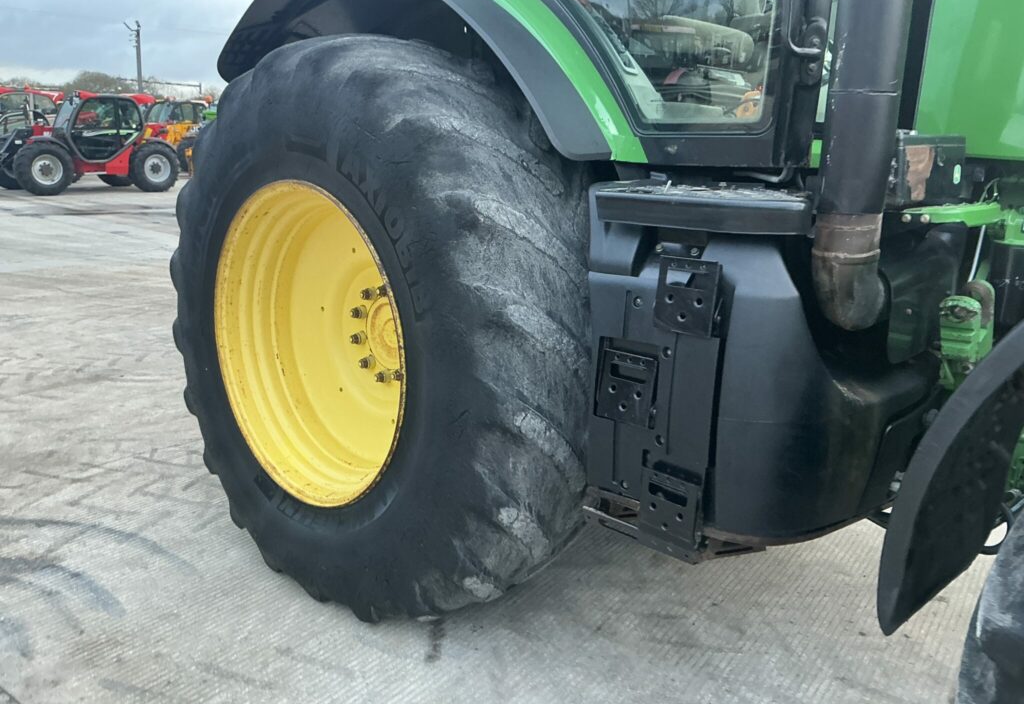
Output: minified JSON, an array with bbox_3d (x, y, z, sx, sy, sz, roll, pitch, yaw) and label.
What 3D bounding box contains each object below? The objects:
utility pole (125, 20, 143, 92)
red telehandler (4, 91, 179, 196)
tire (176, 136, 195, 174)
[{"bbox_3d":[-22.332,-15.566,49.006,0.950,7.600,0.600,-5,16,-23],"label":"utility pole"},{"bbox_3d":[-11.133,-5.322,21.113,2.250,2.380,4.700,13,18,37],"label":"red telehandler"},{"bbox_3d":[-11.232,-6.879,29.309,0.460,1.260,1.260,13,18,37],"label":"tire"}]

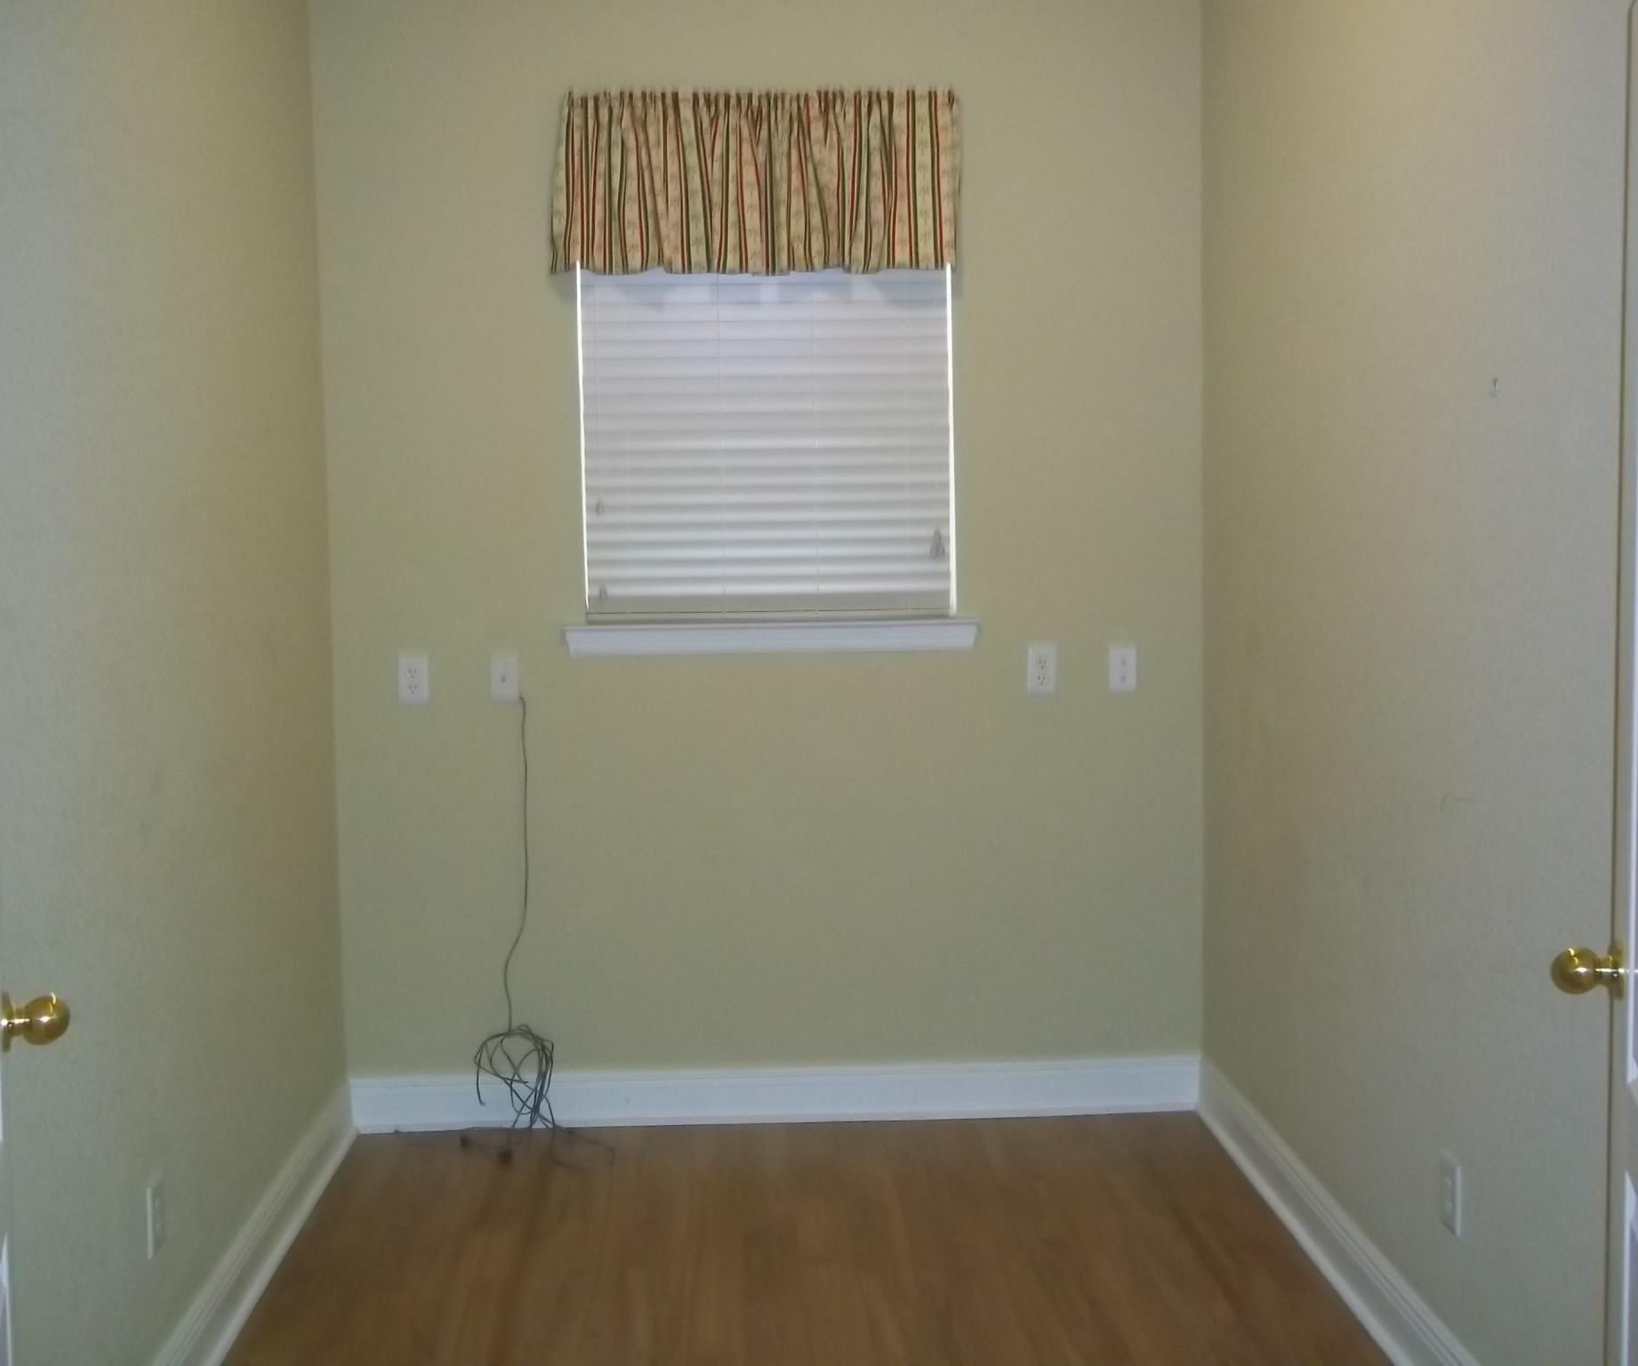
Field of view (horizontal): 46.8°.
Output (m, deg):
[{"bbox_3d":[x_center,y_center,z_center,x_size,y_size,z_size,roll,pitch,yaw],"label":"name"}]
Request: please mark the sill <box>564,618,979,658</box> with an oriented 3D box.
[{"bbox_3d":[-0.113,-0.109,4.545,0.985,0.085,0.100,-1,5,-3],"label":"sill"}]

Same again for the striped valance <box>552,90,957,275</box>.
[{"bbox_3d":[-0.146,-1.162,4.422,0.945,0.420,0.100,-1,5,-3],"label":"striped valance"}]

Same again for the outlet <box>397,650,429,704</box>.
[{"bbox_3d":[-0.968,-0.013,4.525,0.070,0.115,0.008,-1,5,-3],"label":"outlet"}]

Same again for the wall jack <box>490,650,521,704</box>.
[{"bbox_3d":[-0.752,-0.013,4.536,0.070,0.115,0.008,-1,5,-3],"label":"wall jack"}]

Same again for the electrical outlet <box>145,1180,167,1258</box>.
[{"bbox_3d":[-1.067,0.866,3.040,0.008,0.115,0.070,-1,5,-3],"label":"electrical outlet"}]

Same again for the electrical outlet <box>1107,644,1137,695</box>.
[{"bbox_3d":[0.739,-0.034,4.610,0.070,0.115,0.008,-1,5,-3],"label":"electrical outlet"}]

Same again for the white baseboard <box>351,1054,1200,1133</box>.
[{"bbox_3d":[-0.099,1.015,4.654,2.076,0.138,0.016,-1,5,-3],"label":"white baseboard"}]

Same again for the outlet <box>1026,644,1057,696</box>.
[{"bbox_3d":[0.540,-0.032,4.601,0.070,0.115,0.008,-1,5,-3],"label":"outlet"}]

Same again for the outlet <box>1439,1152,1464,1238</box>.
[{"bbox_3d":[1.023,0.827,3.058,0.008,0.115,0.070,-1,5,-3],"label":"outlet"}]

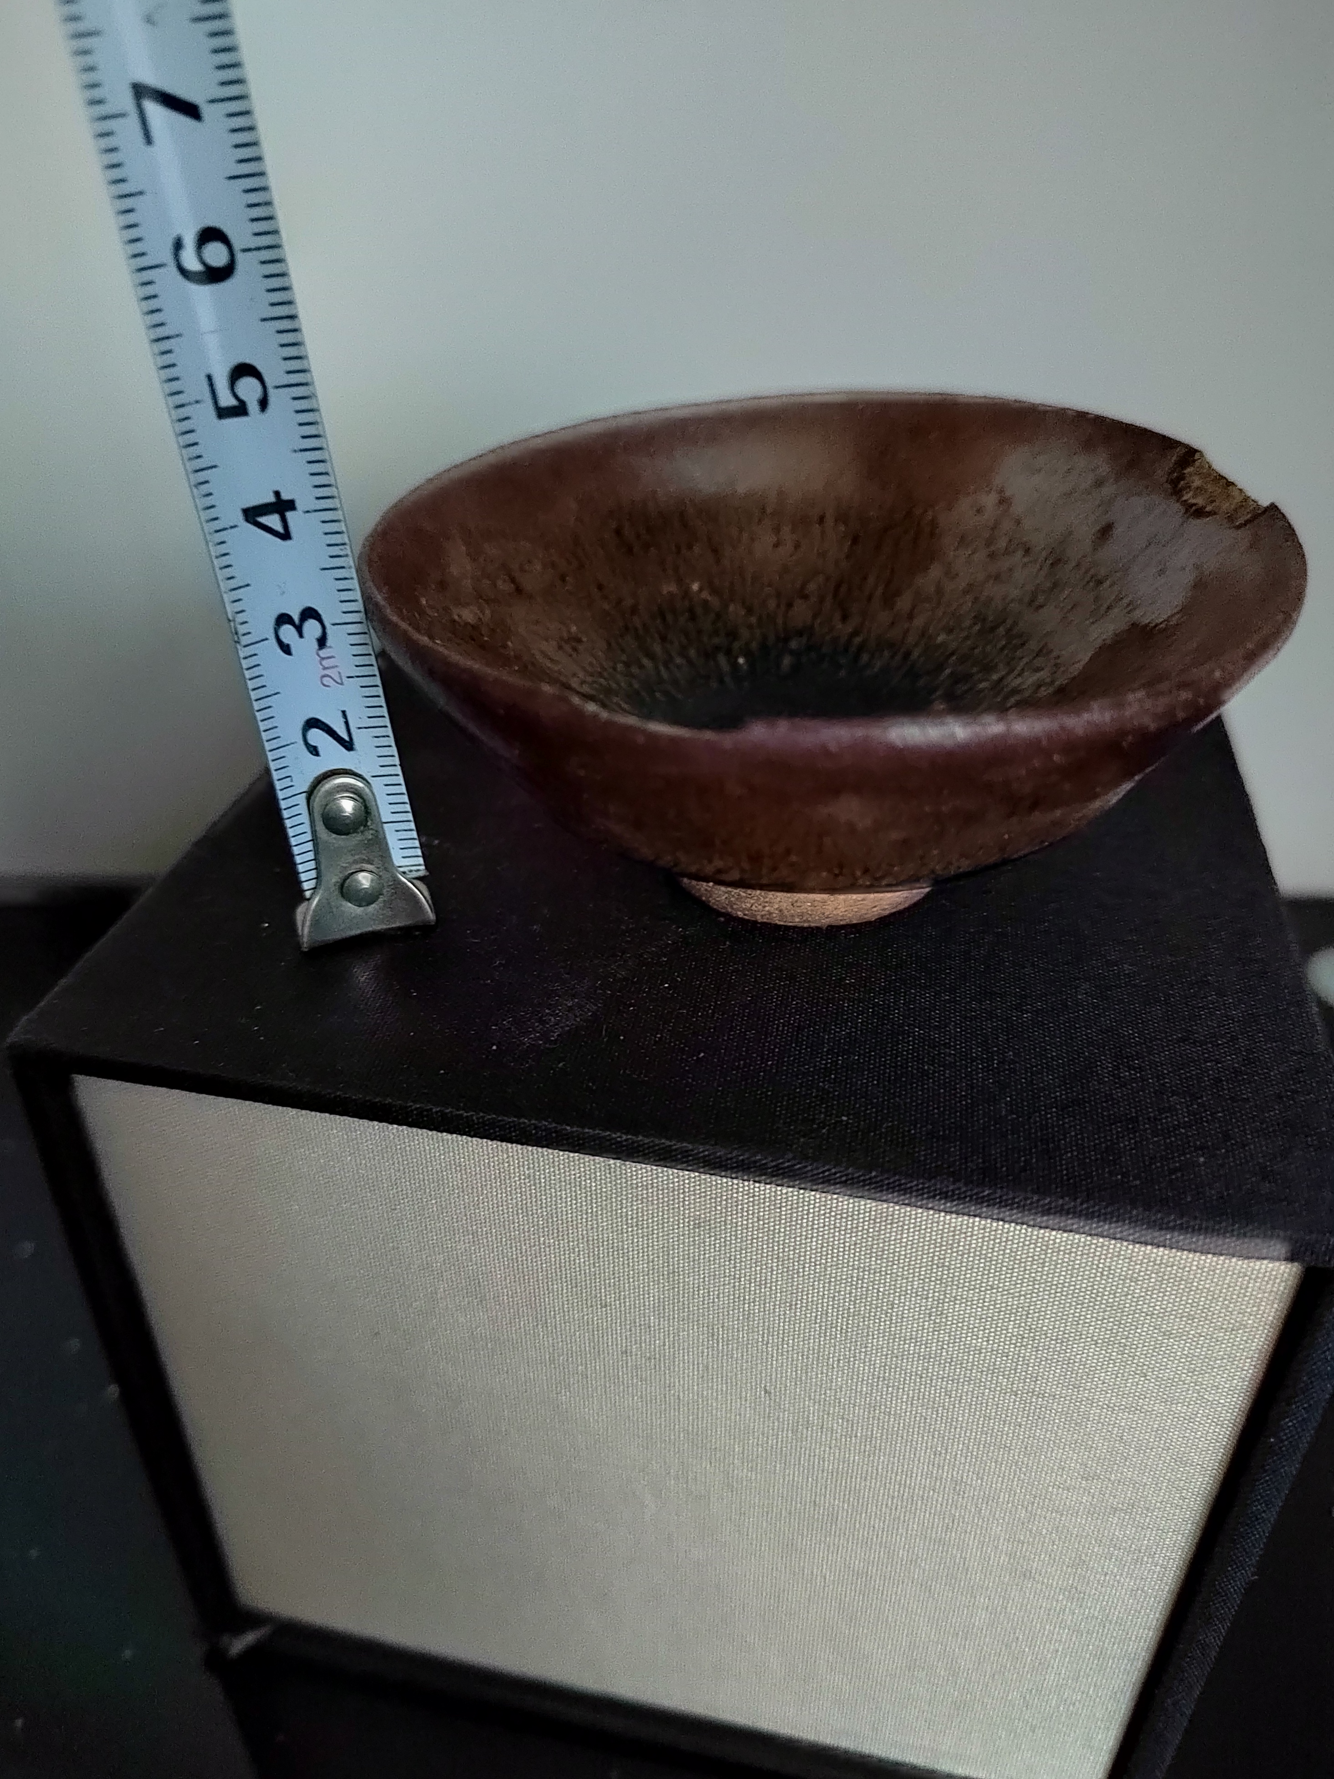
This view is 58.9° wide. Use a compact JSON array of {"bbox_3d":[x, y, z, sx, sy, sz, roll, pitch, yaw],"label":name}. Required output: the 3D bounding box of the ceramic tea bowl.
[{"bbox_3d":[0.015,-0.021,0.123,0.086,0.036,0.086,-2,35,0],"label":"ceramic tea bowl"}]

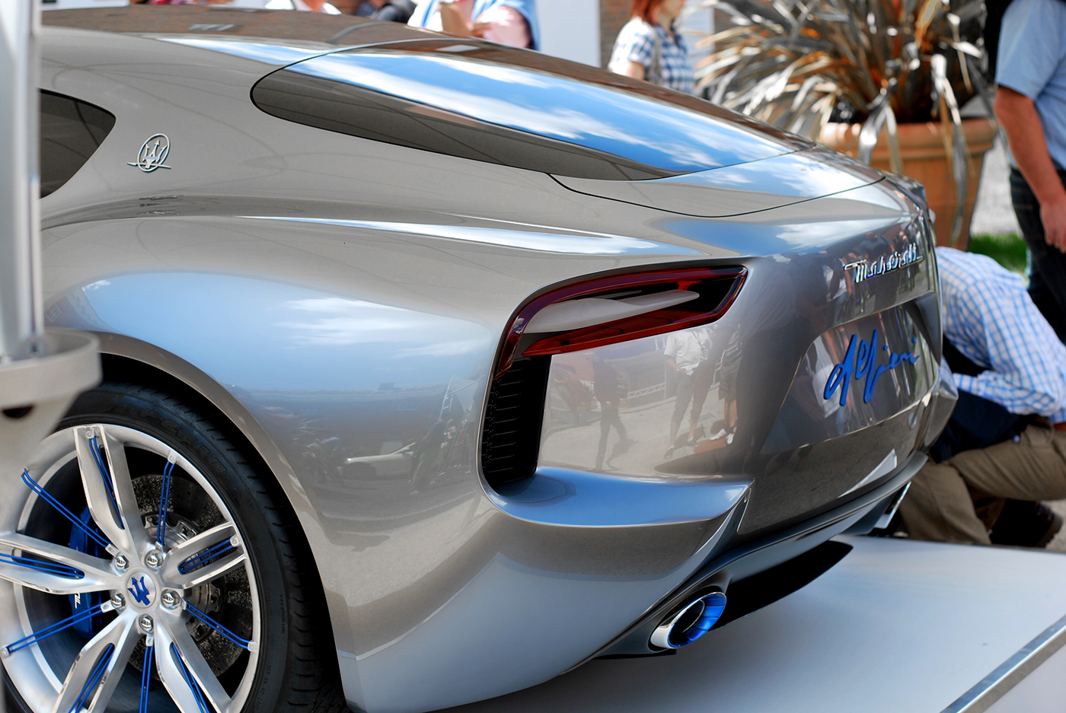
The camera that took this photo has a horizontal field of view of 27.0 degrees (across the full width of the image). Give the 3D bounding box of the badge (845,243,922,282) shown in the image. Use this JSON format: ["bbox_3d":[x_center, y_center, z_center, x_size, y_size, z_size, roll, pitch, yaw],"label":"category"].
[{"bbox_3d":[0.597,-0.160,3.789,0.018,0.036,0.365,-4,7,30],"label":"badge"}]

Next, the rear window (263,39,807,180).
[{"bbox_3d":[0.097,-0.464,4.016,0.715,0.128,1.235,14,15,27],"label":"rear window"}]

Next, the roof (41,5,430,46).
[{"bbox_3d":[-0.655,-0.636,4.406,1.080,0.120,1.020,6,11,28],"label":"roof"}]

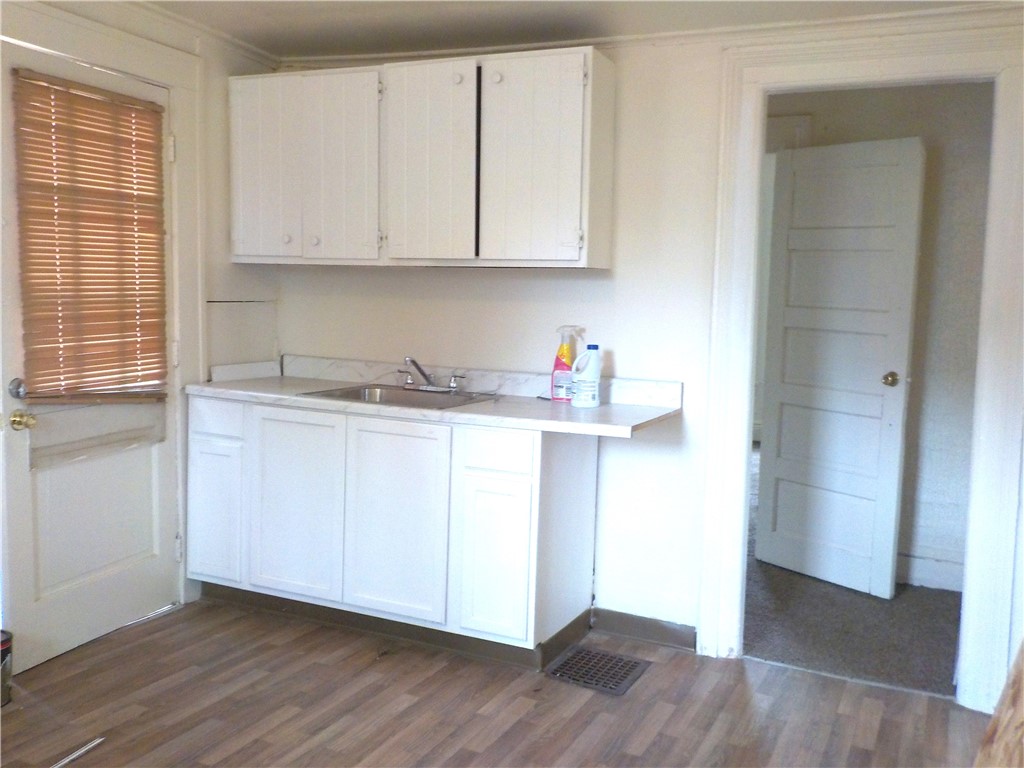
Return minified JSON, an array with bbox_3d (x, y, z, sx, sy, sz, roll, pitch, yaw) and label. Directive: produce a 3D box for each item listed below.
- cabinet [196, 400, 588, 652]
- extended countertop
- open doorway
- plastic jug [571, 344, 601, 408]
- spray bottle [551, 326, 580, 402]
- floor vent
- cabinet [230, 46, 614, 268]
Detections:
[{"bbox_3d":[-0.497,0.469,3.583,1.560,0.790,0.590,4,6,25],"label":"cabinet"},{"bbox_3d":[-0.338,0.069,3.460,1.871,0.039,0.615,4,6,25],"label":"extended countertop"},{"bbox_3d":[1.224,0.022,3.111,0.706,2.036,0.126,4,6,25],"label":"open doorway"},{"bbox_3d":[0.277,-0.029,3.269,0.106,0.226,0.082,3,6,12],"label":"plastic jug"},{"bbox_3d":[0.213,-0.076,3.403,0.124,0.291,0.060,4,6,25],"label":"spray bottle"},{"bbox_3d":[0.313,1.009,3.162,0.294,0.012,0.335,4,6,25],"label":"floor vent"},{"bbox_3d":[-0.414,-0.868,3.611,1.638,0.771,0.265,4,6,25],"label":"cabinet"}]

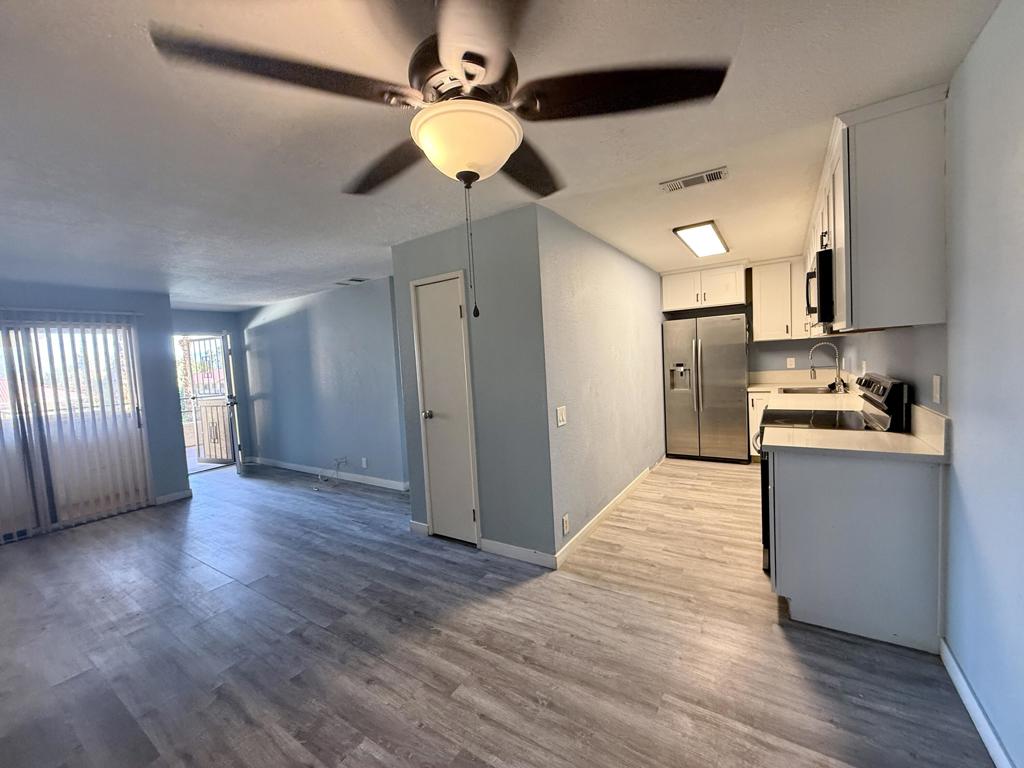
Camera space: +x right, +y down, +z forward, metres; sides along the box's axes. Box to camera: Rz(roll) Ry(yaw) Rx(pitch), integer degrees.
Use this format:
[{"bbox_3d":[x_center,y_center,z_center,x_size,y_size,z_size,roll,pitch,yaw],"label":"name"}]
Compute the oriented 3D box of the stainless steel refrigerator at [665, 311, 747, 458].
[{"bbox_3d":[2.552,0.059,5.375,0.910,1.785,0.800,-1,4,33],"label":"stainless steel refrigerator"}]

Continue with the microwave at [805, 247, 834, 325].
[{"bbox_3d":[2.116,-0.586,2.587,0.420,0.410,0.760,-1,4,33],"label":"microwave"}]

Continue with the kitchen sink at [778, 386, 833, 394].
[{"bbox_3d":[3.182,0.161,4.482,0.480,0.200,0.740,-1,4,33],"label":"kitchen sink"}]

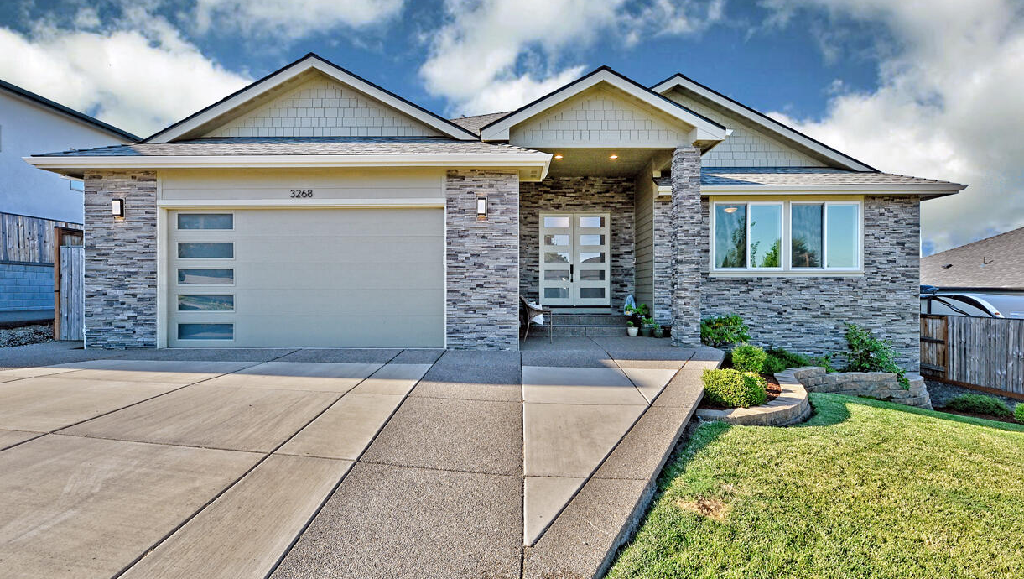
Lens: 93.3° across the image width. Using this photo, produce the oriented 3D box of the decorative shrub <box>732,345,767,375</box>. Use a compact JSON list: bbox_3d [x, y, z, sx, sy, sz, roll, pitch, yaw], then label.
[{"bbox_3d":[3.854,1.110,7.850,0.560,0.460,0.550,0,0,1],"label":"decorative shrub"}]

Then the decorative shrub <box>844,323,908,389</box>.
[{"bbox_3d":[7.076,1.296,9.400,1.220,1.280,0.850,0,0,1],"label":"decorative shrub"}]

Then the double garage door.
[{"bbox_3d":[-3.632,-0.185,8.530,4.880,2.440,0.080,0,0,1],"label":"double garage door"}]

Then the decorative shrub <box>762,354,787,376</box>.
[{"bbox_3d":[4.391,1.265,8.100,0.450,0.370,0.450,0,0,1],"label":"decorative shrub"}]

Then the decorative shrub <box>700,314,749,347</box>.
[{"bbox_3d":[4.323,0.854,9.850,1.030,0.690,0.900,0,0,1],"label":"decorative shrub"}]

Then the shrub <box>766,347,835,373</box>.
[{"bbox_3d":[5.460,1.317,9.150,1.330,0.480,0.900,0,0,1],"label":"shrub"}]

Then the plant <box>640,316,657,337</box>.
[{"bbox_3d":[2.977,0.814,10.550,0.390,0.480,0.380,0,0,1],"label":"plant"}]

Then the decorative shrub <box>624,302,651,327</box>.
[{"bbox_3d":[2.804,0.574,10.850,0.550,0.550,0.500,0,0,1],"label":"decorative shrub"}]

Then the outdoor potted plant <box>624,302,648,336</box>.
[{"bbox_3d":[2.760,0.668,10.750,0.520,0.750,0.480,0,0,1],"label":"outdoor potted plant"}]

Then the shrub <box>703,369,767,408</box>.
[{"bbox_3d":[2.804,1.206,6.100,0.810,0.430,0.780,0,0,1],"label":"shrub"}]

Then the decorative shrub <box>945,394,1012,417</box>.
[{"bbox_3d":[9.275,2.298,9.600,1.280,0.420,0.950,0,0,1],"label":"decorative shrub"}]

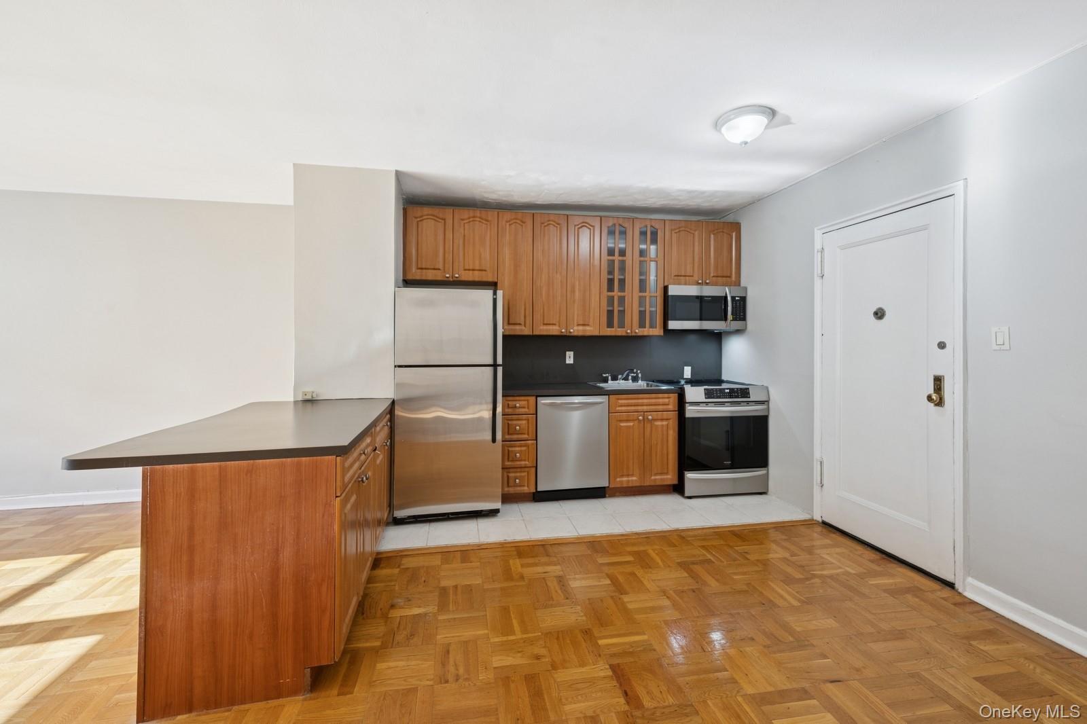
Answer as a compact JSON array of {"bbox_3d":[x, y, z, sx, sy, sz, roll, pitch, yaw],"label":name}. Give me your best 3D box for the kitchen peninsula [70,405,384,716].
[{"bbox_3d":[-1.304,0.722,2.174,0.860,0.900,1.530,0,1,-13],"label":"kitchen peninsula"}]

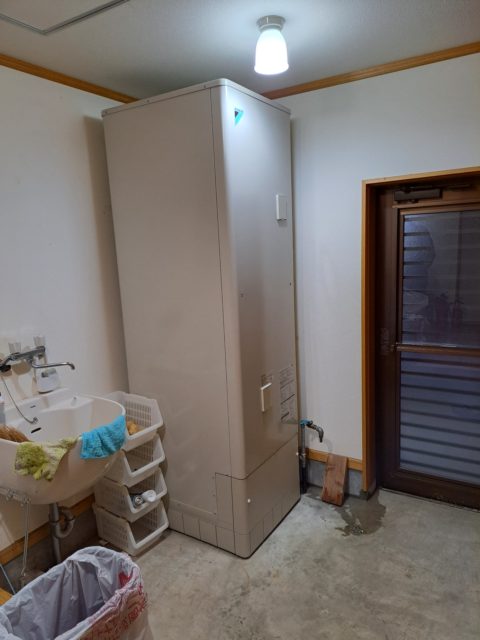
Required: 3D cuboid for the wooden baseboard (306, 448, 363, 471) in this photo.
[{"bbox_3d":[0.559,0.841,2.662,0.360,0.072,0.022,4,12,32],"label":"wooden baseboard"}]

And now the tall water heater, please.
[{"bbox_3d":[-0.147,0.024,2.413,0.728,2.175,0.630,4,12,32],"label":"tall water heater"}]

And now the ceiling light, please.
[{"bbox_3d":[0.121,-1.038,1.672,0.130,0.160,0.130,-3,10,0],"label":"ceiling light"}]

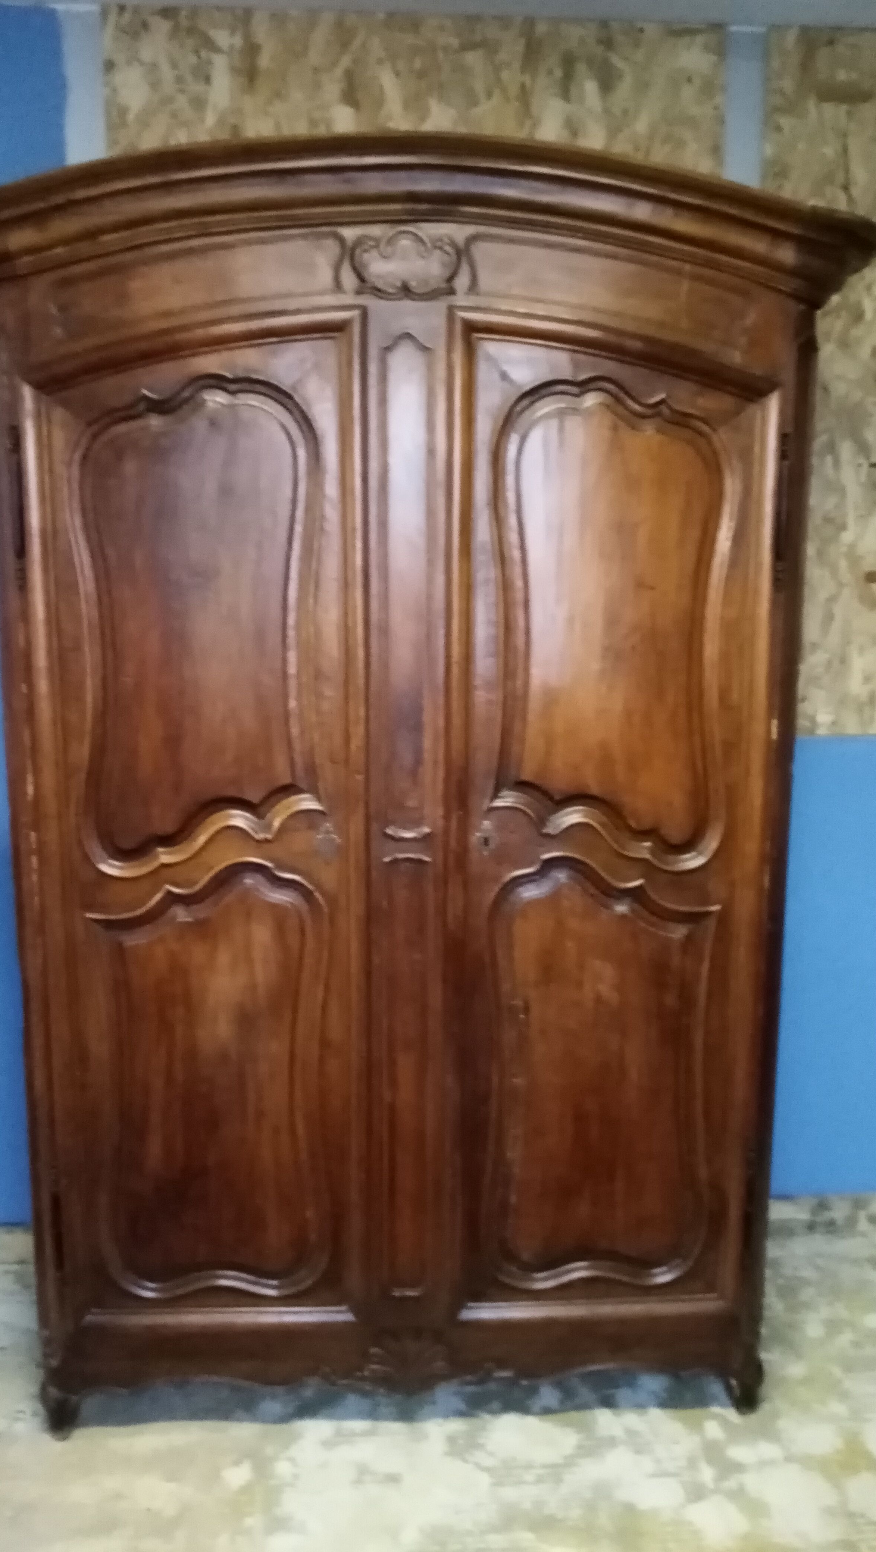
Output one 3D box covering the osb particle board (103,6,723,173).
[{"bbox_3d":[-0.037,-0.772,2.356,1.201,1.398,0.018,-1,10,-4],"label":"osb particle board"}]

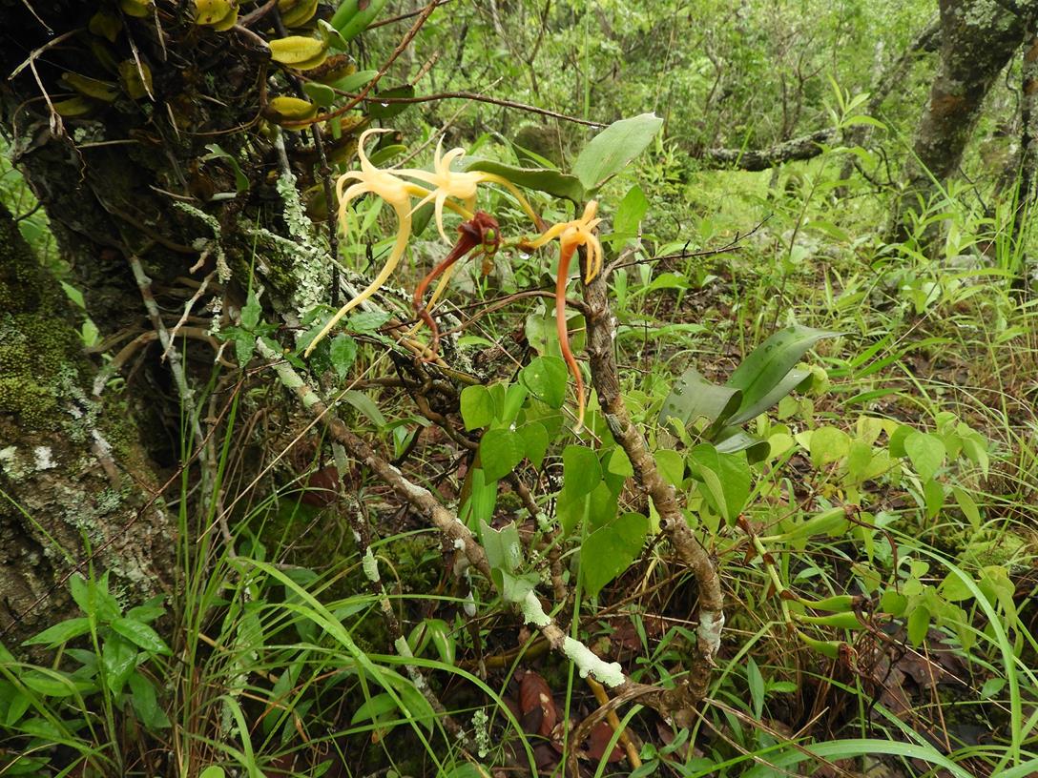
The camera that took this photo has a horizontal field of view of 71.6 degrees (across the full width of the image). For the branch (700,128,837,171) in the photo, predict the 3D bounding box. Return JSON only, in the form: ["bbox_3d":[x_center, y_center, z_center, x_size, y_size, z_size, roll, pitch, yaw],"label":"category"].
[{"bbox_3d":[1.456,-1.400,4.200,0.770,0.230,0.270,0,21,0],"label":"branch"}]

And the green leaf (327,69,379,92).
[{"bbox_3d":[-0.146,-0.270,0.630,0.045,0.021,0.022,0,21,0],"label":"green leaf"}]

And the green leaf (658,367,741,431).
[{"bbox_3d":[0.183,0.010,0.730,0.080,0.060,0.045,0,21,0],"label":"green leaf"}]

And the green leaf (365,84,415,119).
[{"bbox_3d":[-0.113,-0.252,0.630,0.043,0.030,0.022,0,21,0],"label":"green leaf"}]

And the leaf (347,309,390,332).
[{"bbox_3d":[-0.133,-0.061,0.640,0.039,0.020,0.024,0,21,0],"label":"leaf"}]

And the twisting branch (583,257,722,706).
[{"bbox_3d":[0.119,0.105,0.655,0.140,0.445,0.080,0,21,0],"label":"twisting branch"}]

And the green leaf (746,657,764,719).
[{"bbox_3d":[0.233,0.295,0.710,0.017,0.062,0.017,0,21,0],"label":"green leaf"}]

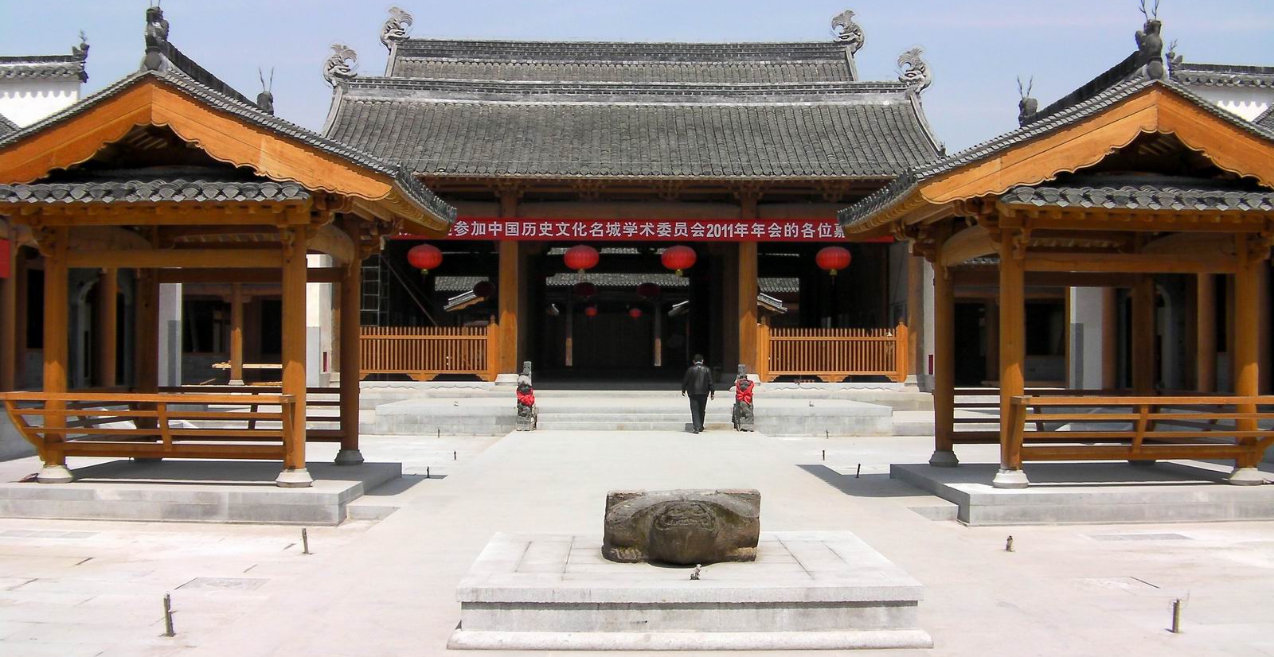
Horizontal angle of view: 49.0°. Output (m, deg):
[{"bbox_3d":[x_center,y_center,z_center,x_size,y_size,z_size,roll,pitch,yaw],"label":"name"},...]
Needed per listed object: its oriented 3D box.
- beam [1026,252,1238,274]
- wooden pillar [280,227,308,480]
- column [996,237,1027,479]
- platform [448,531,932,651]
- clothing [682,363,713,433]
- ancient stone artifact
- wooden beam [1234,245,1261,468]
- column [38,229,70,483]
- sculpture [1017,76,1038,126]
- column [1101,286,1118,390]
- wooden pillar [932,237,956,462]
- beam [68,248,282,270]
[{"bbox_3d":[5.093,-0.671,14.400,2.200,0.195,0.140,0,-1,-1],"label":"beam"},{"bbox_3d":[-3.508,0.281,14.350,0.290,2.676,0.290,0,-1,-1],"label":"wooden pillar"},{"bbox_3d":[4.100,0.321,15.300,0.360,2.820,0.360,0,-1,0],"label":"column"},{"bbox_3d":[0.290,1.643,9.070,2.670,0.320,2.670,0,-1,0],"label":"platform"},{"bbox_3d":[1.278,1.455,29.200,0.620,1.430,0.380,0,-1,0],"label":"clothing"},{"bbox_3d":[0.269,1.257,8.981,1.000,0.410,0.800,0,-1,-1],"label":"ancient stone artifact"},{"bbox_3d":[6.672,0.245,15.280,0.245,2.580,0.245,0,-1,-1],"label":"wooden beam"},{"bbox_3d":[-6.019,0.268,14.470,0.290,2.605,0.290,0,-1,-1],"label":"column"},{"bbox_3d":[5.321,-3.084,19.050,0.240,0.720,0.380,0,-1,0],"label":"sculpture"},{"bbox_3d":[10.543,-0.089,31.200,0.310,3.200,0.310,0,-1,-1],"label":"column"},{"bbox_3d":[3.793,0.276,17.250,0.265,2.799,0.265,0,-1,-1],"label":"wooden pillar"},{"bbox_3d":[-4.996,-0.752,15.130,2.400,0.210,0.140,0,-1,-1],"label":"beam"}]

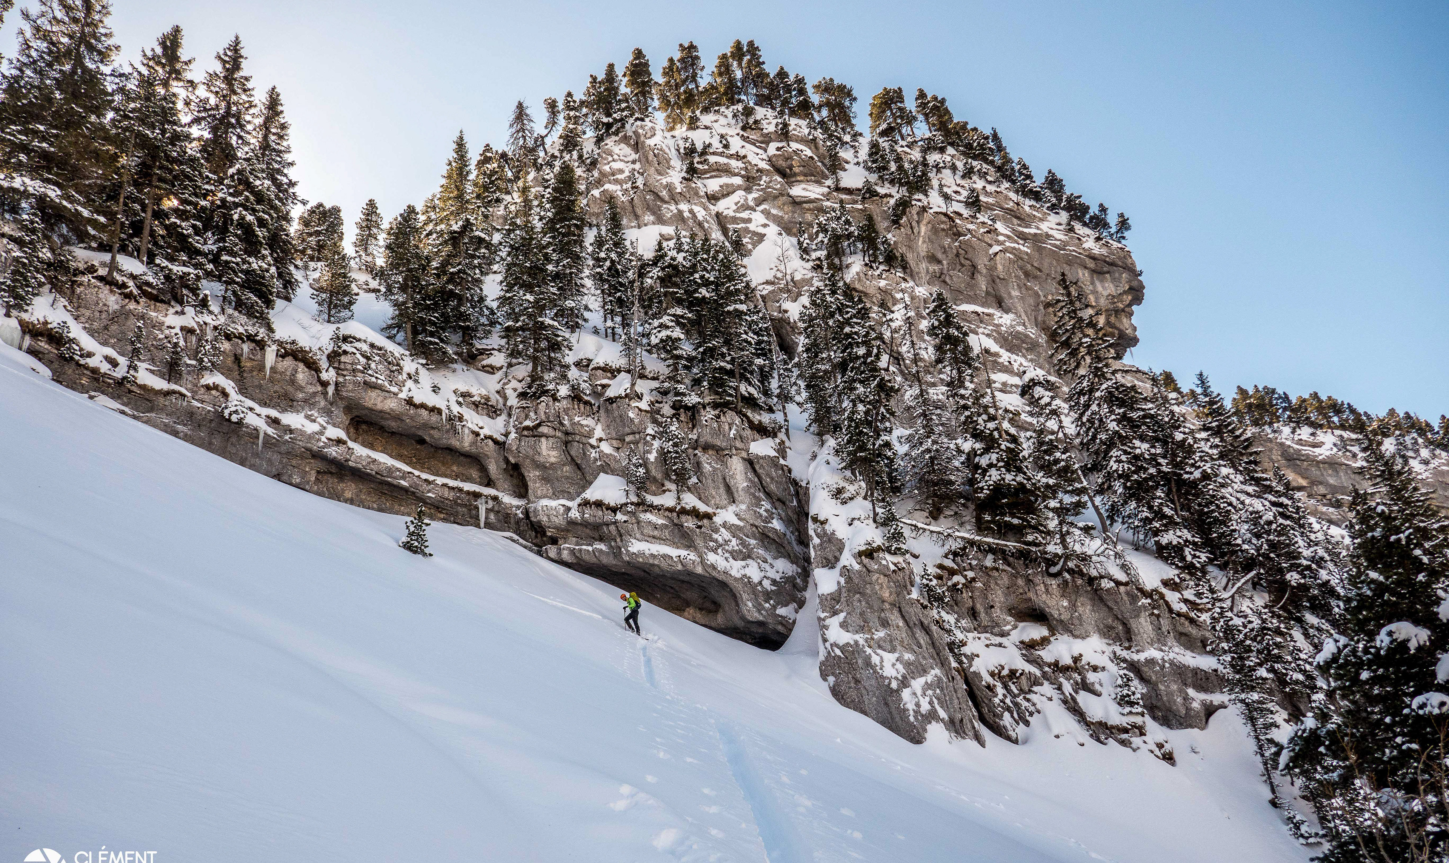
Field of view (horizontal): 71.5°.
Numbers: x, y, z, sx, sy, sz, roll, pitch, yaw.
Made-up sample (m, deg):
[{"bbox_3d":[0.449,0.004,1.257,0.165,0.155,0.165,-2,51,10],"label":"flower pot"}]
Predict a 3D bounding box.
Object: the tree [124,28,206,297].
[{"bbox_3d":[-30.639,-15.088,56.000,3.734,16.125,3.734,0,-12,0],"label":"tree"}]

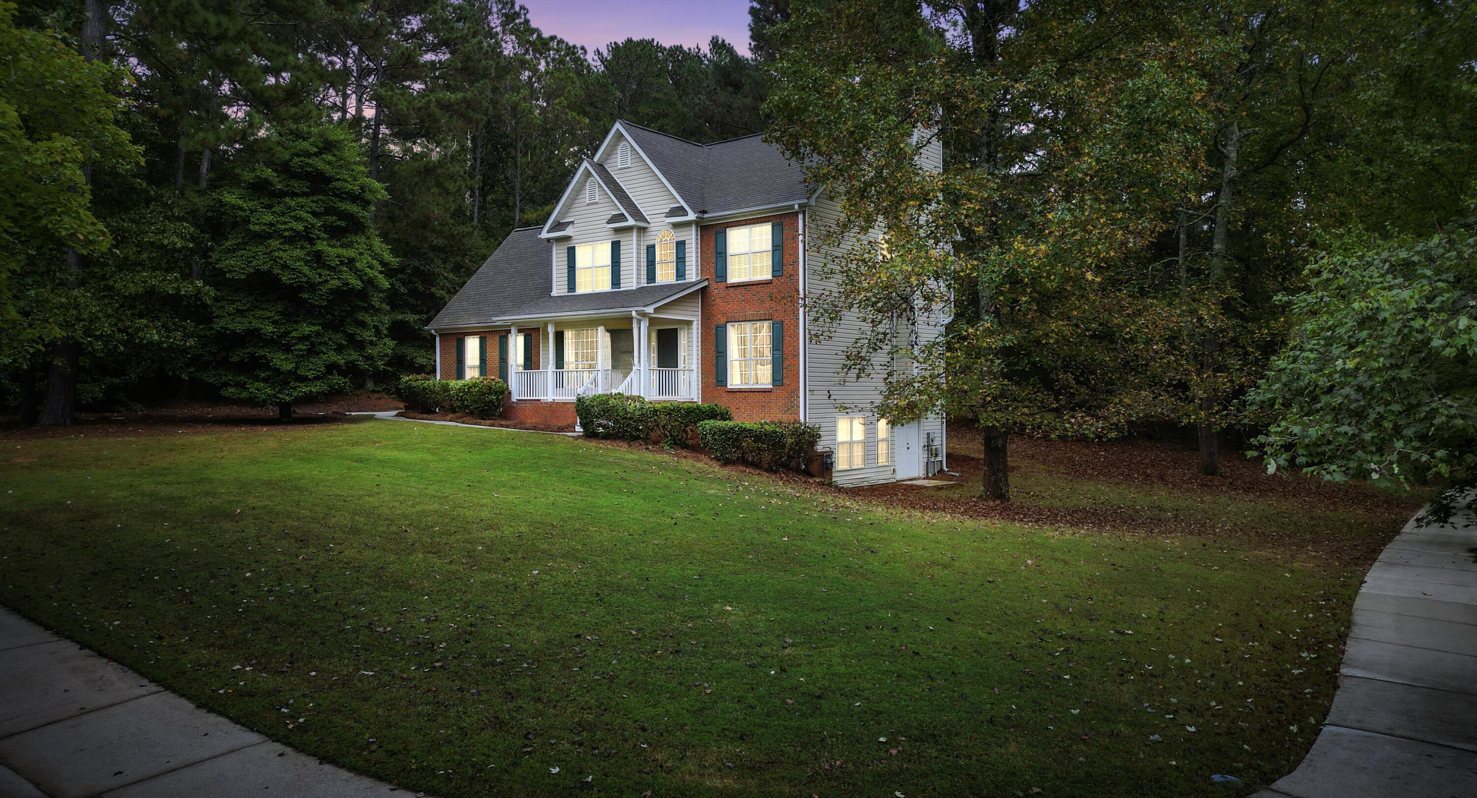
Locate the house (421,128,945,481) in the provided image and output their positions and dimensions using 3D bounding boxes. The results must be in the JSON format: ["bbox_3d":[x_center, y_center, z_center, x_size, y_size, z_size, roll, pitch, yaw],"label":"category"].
[{"bbox_3d":[-2.578,-3.248,35.791,17.450,11.650,11.200,0,0,38],"label":"house"}]

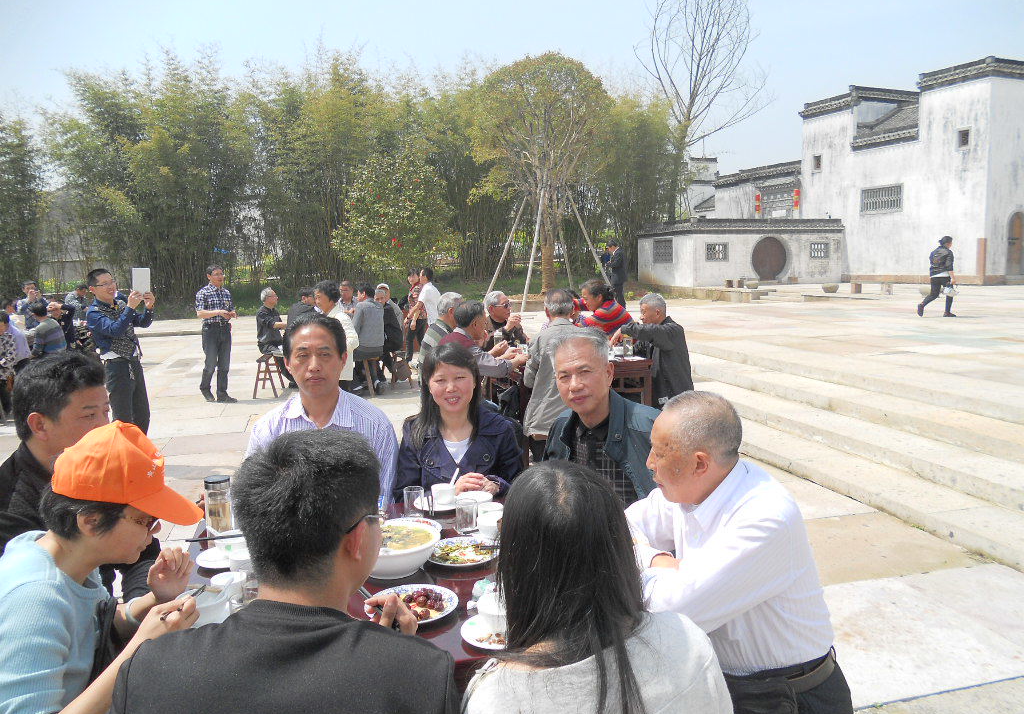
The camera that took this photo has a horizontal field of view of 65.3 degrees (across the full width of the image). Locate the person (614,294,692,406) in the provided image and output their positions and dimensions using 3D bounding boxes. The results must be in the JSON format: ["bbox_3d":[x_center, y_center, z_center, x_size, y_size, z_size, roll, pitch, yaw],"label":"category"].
[{"bbox_3d":[1.213,0.113,6.943,0.720,1.330,0.500,-3,7,-13],"label":"person"}]

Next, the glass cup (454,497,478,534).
[{"bbox_3d":[-0.137,0.478,2.399,0.066,0.086,0.066,0,6,0],"label":"glass cup"}]

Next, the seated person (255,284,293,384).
[{"bbox_3d":[-3.026,-0.223,10.437,0.660,1.370,0.480,-2,7,-10],"label":"seated person"}]

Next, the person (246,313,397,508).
[{"bbox_3d":[-0.509,0.575,2.260,0.500,1.370,0.660,-2,7,-6],"label":"person"}]

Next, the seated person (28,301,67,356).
[{"bbox_3d":[-5.093,0.049,8.721,0.650,1.290,0.500,4,8,38],"label":"seated person"}]

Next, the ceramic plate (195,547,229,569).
[{"bbox_3d":[-0.808,0.570,2.230,0.155,0.022,0.155,-1,7,0],"label":"ceramic plate"}]

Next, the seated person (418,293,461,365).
[{"bbox_3d":[-0.498,0.114,7.080,0.700,1.370,0.500,-3,7,-13],"label":"seated person"}]

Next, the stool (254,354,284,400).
[{"bbox_3d":[-3.145,0.248,10.310,0.300,0.470,0.800,-2,7,-10],"label":"stool"}]

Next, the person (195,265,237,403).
[{"bbox_3d":[-3.631,-0.314,9.948,0.380,1.640,0.480,4,9,41],"label":"person"}]

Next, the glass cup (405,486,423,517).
[{"bbox_3d":[-0.312,0.463,2.548,0.063,0.085,0.063,0,6,0],"label":"glass cup"}]

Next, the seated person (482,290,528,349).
[{"bbox_3d":[-0.025,0.122,6.592,0.680,1.340,0.500,4,9,41],"label":"seated person"}]

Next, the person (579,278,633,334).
[{"bbox_3d":[0.709,0.083,6.450,0.700,1.410,0.500,-2,7,-6],"label":"person"}]

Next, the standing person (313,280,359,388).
[{"bbox_3d":[-1.544,0.080,7.035,0.450,1.500,0.480,1,7,12],"label":"standing person"}]

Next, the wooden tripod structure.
[{"bbox_3d":[0.964,-2.777,20.319,2.600,3.020,2.600,-4,7,-22],"label":"wooden tripod structure"}]

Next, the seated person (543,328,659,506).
[{"bbox_3d":[0.225,0.625,2.376,0.520,1.400,0.660,3,7,25],"label":"seated person"}]

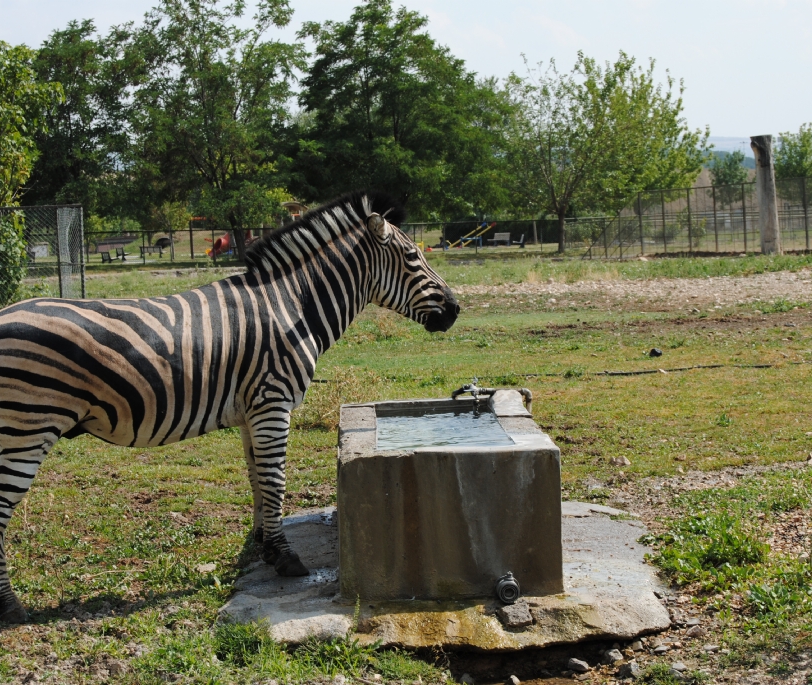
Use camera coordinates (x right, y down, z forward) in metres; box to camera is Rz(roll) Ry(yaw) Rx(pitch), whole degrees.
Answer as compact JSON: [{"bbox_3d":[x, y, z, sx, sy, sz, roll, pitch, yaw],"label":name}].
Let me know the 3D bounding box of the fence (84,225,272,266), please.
[{"bbox_3d":[-10.524,-4.454,108.000,9.000,1.700,0.100,-2,3,0],"label":"fence"}]

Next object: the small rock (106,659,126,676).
[{"bbox_3d":[-1.023,1.141,8.220,0.075,0.045,0.065,-2,3,0],"label":"small rock"}]

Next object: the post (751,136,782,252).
[{"bbox_3d":[11.581,-4.598,75.000,0.700,3.850,0.700,-2,3,0],"label":"post"}]

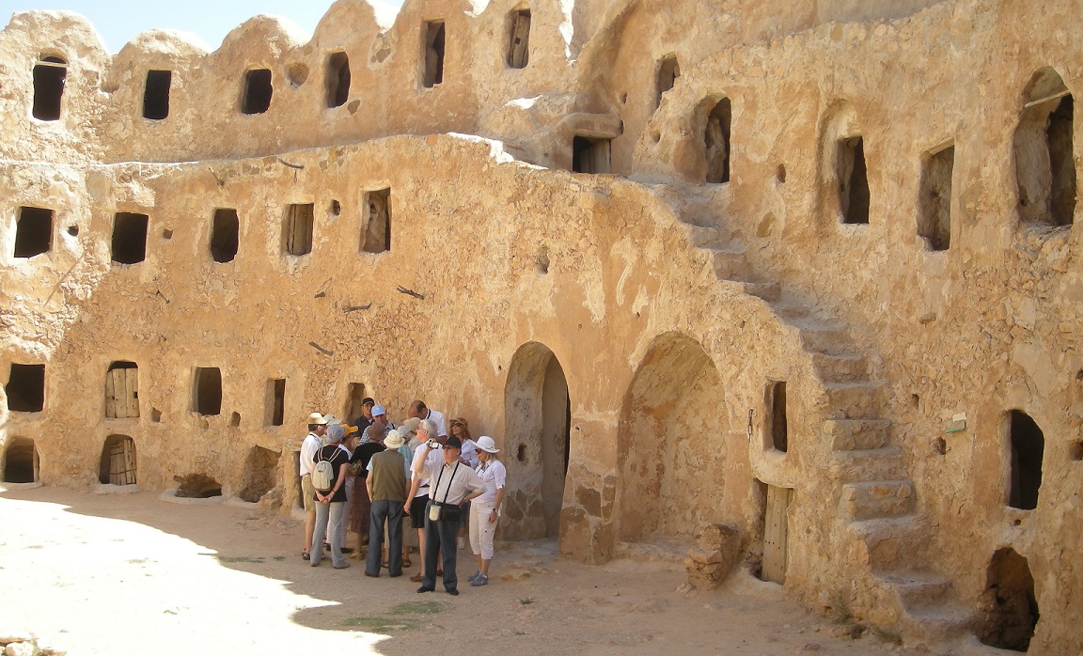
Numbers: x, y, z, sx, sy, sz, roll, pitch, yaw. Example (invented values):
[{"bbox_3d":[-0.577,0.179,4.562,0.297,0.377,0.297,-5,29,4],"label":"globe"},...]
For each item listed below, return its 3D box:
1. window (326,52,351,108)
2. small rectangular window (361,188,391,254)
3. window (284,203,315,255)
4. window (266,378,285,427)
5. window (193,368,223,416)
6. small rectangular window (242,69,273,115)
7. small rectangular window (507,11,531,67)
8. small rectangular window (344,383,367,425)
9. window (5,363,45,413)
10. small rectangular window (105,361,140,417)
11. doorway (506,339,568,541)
[{"bbox_3d":[-3.164,-3.851,21.400,0.500,0.860,0.180,2,2,37],"label":"window"},{"bbox_3d":[-2.481,-1.604,20.700,0.545,0.961,0.250,1,1,35],"label":"small rectangular window"},{"bbox_3d":[-3.816,-1.563,21.700,0.554,0.830,0.220,1,1,29],"label":"window"},{"bbox_3d":[-3.969,1.133,20.984,0.460,0.730,0.300,2,2,37],"label":"window"},{"bbox_3d":[-5.447,1.037,22.500,0.600,0.760,0.180,2,2,30],"label":"window"},{"bbox_3d":[-4.689,-3.899,22.700,0.650,0.760,0.180,2,2,34],"label":"small rectangular window"},{"bbox_3d":[-0.263,-4.076,19.485,0.480,0.870,0.300,2,2,36],"label":"small rectangular window"},{"bbox_3d":[-2.738,1.158,20.300,0.460,0.700,0.180,2,2,38],"label":"small rectangular window"},{"bbox_3d":[-8.607,0.990,23.001,0.640,0.850,0.300,0,2,-16],"label":"window"},{"bbox_3d":[-7.332,1.078,24.100,0.598,1.020,0.200,0,1,7],"label":"small rectangular window"},{"bbox_3d":[0.090,1.483,18.027,0.550,2.600,1.300,-1,2,-41],"label":"doorway"}]

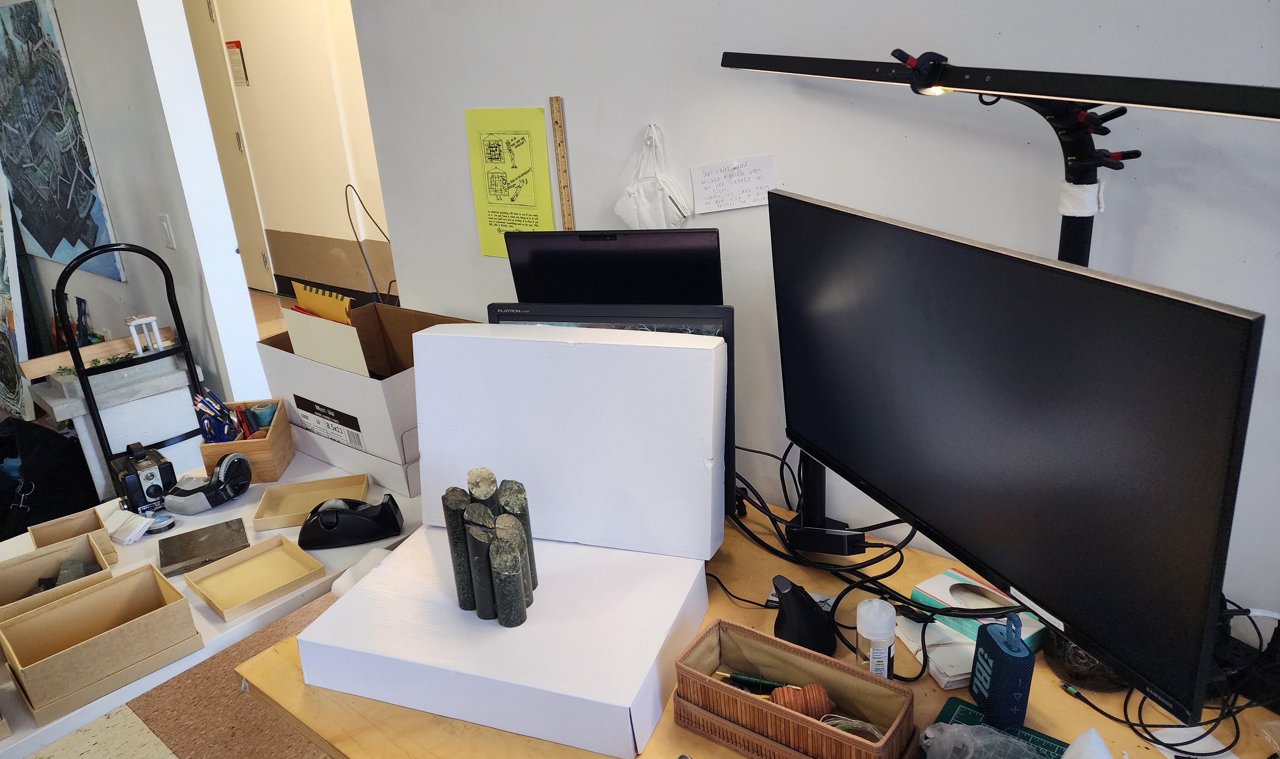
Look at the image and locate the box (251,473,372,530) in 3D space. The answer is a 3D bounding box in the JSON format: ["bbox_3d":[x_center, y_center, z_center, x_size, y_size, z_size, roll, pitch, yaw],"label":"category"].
[{"bbox_3d":[-0.577,0.216,1.509,0.176,0.020,0.127,-7,20,-9],"label":"box"}]

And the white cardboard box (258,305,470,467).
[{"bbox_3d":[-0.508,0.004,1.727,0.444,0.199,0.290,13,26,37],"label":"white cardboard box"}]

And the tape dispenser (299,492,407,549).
[{"bbox_3d":[-0.462,0.217,1.355,0.155,0.065,0.058,-6,19,-4],"label":"tape dispenser"}]

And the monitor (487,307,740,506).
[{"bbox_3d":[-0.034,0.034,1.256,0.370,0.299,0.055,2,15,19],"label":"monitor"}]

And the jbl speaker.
[{"bbox_3d":[0.403,0.310,0.943,0.041,0.122,0.071,-7,20,-8],"label":"jbl speaker"}]

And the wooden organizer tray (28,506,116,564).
[{"bbox_3d":[-0.886,0.260,1.329,0.096,0.061,0.104,-19,23,-36],"label":"wooden organizer tray"}]

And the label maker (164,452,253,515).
[{"bbox_3d":[-0.767,0.179,1.511,0.145,0.078,0.088,-11,20,-19],"label":"label maker"}]

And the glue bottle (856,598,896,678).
[{"bbox_3d":[0.270,0.313,0.978,0.043,0.113,0.043,-3,20,1],"label":"glue bottle"}]

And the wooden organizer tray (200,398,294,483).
[{"bbox_3d":[-0.743,0.120,1.620,0.123,0.117,0.133,-5,19,-3],"label":"wooden organizer tray"}]

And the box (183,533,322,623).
[{"bbox_3d":[-0.584,0.298,1.294,0.150,0.017,0.149,15,27,41],"label":"box"}]

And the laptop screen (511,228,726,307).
[{"bbox_3d":[-0.035,-0.128,1.345,0.350,0.225,0.012,3,28,19],"label":"laptop screen"}]

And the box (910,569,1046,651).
[{"bbox_3d":[0.441,0.302,1.098,0.074,0.031,0.153,-16,23,-29],"label":"box"}]

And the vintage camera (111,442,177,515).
[{"bbox_3d":[-0.908,0.175,1.548,0.088,0.109,0.096,-21,26,-39],"label":"vintage camera"}]

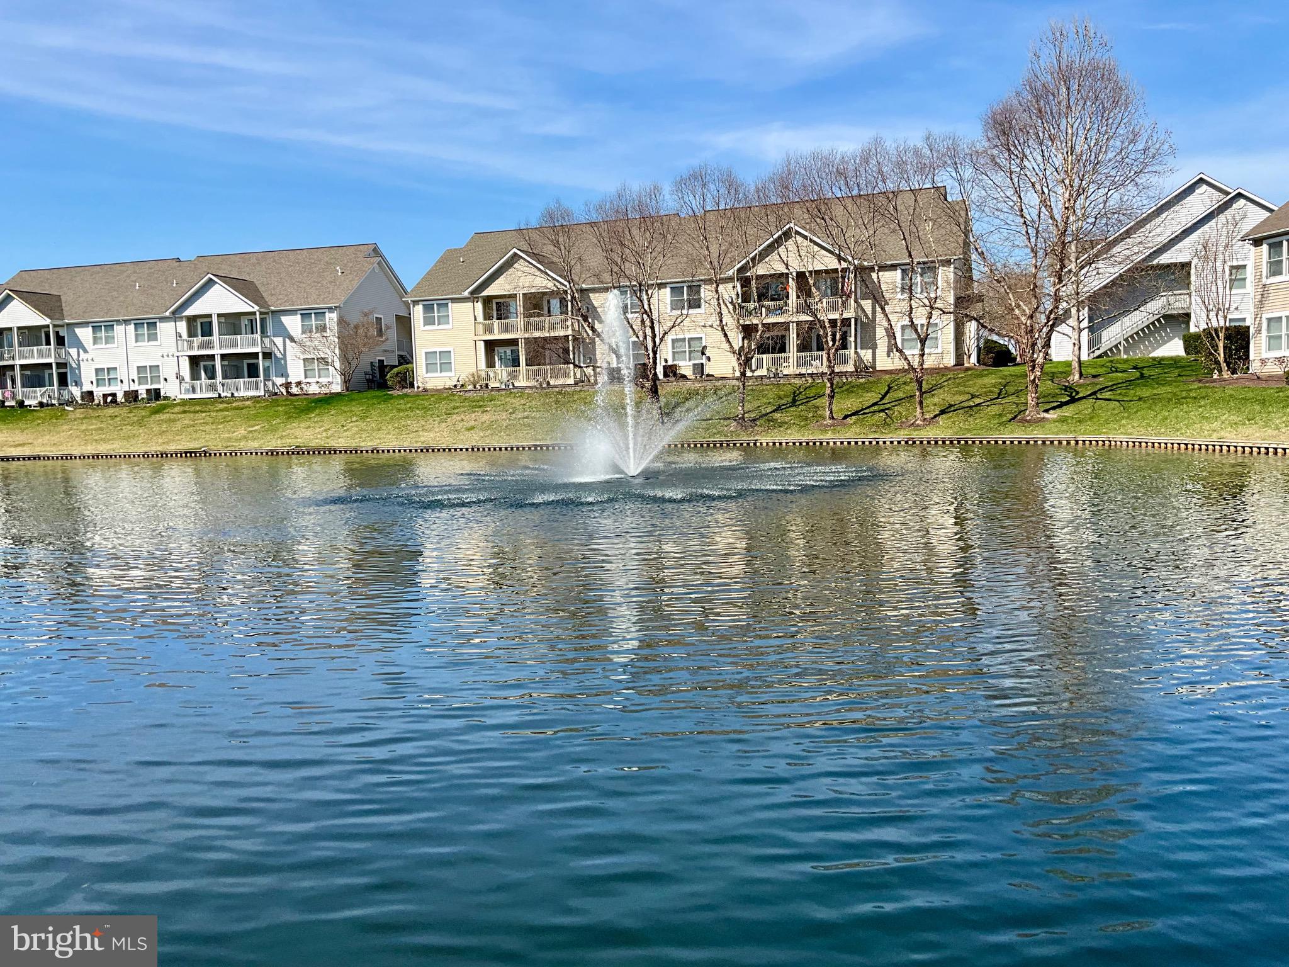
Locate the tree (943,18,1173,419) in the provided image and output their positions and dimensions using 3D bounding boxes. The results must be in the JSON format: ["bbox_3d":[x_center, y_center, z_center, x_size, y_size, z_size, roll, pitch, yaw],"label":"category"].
[{"bbox_3d":[17.337,-11.086,45.288,9.630,16.570,9.630,-2,4,0],"label":"tree"}]

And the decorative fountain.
[{"bbox_3d":[-0.014,-2.757,30.009,3.860,5.180,3.860,-2,4,0],"label":"decorative fountain"}]

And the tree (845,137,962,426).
[{"bbox_3d":[11.157,-8.704,46.552,4.990,12.280,4.990,-2,4,0],"label":"tree"}]

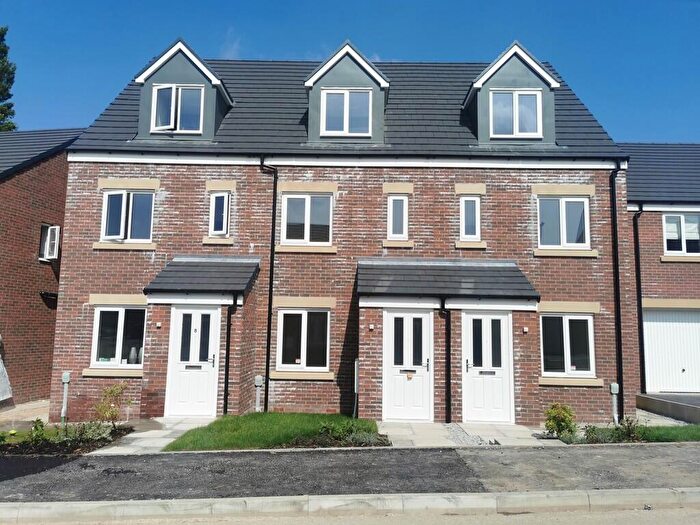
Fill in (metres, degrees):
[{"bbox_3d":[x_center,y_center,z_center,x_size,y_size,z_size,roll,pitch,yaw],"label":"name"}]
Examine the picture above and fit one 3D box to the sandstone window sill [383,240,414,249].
[{"bbox_3d":[1.038,-0.391,11.757,0.656,0.154,0.150,1,-6,1],"label":"sandstone window sill"}]

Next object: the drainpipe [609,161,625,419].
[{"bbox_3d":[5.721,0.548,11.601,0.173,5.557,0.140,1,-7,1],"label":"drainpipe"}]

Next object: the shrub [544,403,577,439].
[{"bbox_3d":[3.153,2.366,8.180,0.480,0.540,0.470,1,-7,1],"label":"shrub"}]

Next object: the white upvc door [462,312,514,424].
[{"bbox_3d":[2.551,1.933,10.066,0.950,2.060,0.090,1,-7,1],"label":"white upvc door"}]

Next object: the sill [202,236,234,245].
[{"bbox_3d":[-2.864,-0.470,11.958,0.690,0.140,0.140,1,-7,1],"label":"sill"}]

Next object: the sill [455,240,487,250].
[{"bbox_3d":[2.587,-0.366,11.740,0.660,0.154,0.150,1,-6,1],"label":"sill"}]

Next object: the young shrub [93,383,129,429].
[{"bbox_3d":[-4.074,2.444,9.323,0.560,0.790,0.520,1,-7,1],"label":"young shrub"}]

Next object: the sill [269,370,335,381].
[{"bbox_3d":[-1.004,2.387,11.578,1.360,0.140,0.140,1,-7,1],"label":"sill"}]

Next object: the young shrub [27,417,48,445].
[{"bbox_3d":[-4.588,2.480,8.015,0.320,0.390,0.310,1,-7,1],"label":"young shrub"}]

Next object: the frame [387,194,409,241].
[{"bbox_3d":[1.048,-0.988,11.996,0.453,1.025,0.075,1,-7,1],"label":"frame"}]

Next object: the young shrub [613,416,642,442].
[{"bbox_3d":[4.332,2.607,8.524,0.420,0.390,0.420,1,-6,1],"label":"young shrub"}]

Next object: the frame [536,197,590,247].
[{"bbox_3d":[4.666,-0.863,11.939,1.139,1.181,0.075,1,-7,1],"label":"frame"}]

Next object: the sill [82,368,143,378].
[{"bbox_3d":[-4.934,2.326,11.509,1.343,0.158,0.150,1,-6,1],"label":"sill"}]

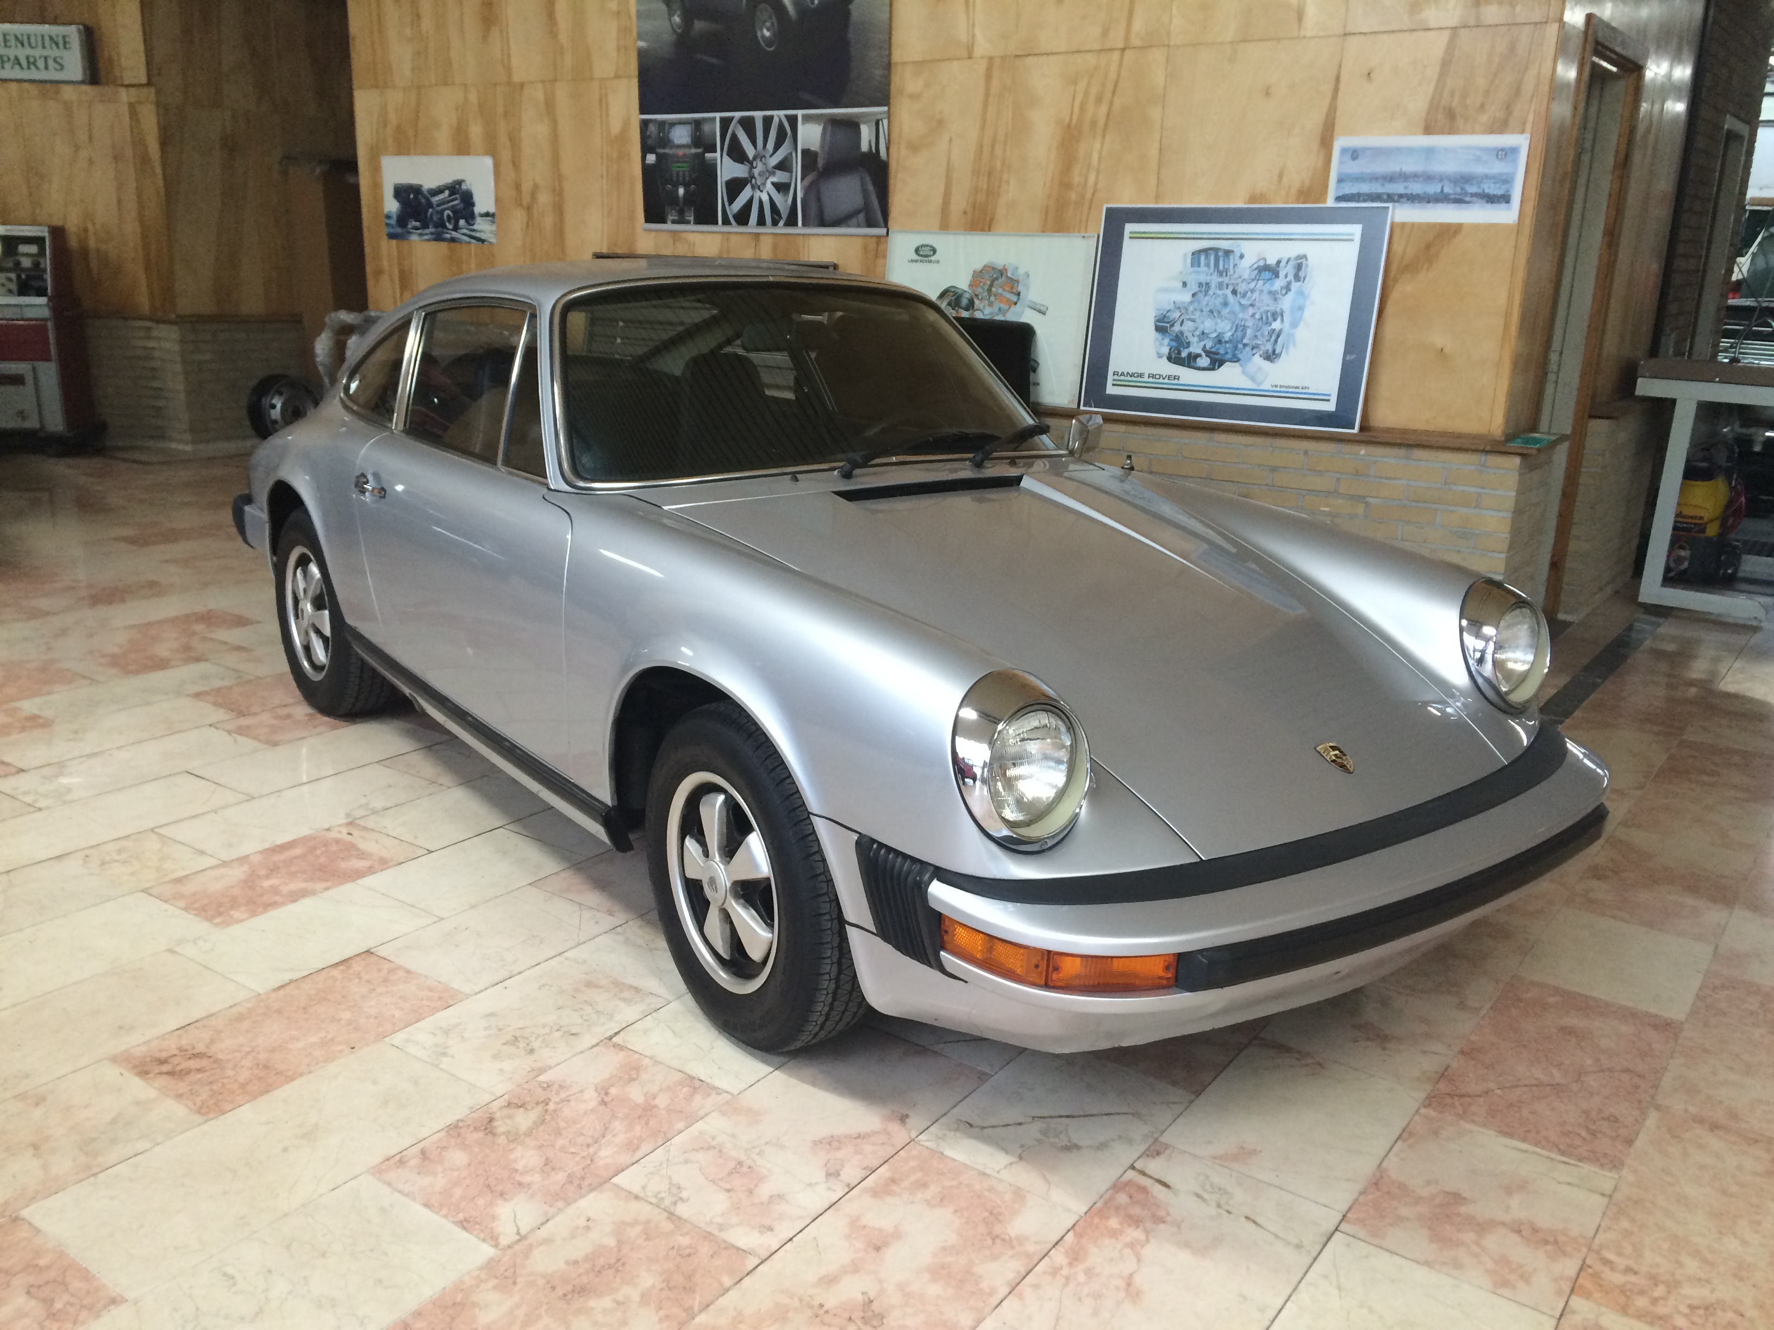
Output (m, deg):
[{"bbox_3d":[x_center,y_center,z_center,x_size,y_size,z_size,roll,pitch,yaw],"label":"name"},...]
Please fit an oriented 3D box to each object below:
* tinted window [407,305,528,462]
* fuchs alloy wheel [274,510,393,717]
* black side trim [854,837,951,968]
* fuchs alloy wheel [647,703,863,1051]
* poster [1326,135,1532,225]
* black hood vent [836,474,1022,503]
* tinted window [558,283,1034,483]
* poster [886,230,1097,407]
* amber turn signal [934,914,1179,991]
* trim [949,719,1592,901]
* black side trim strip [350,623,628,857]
[{"bbox_3d":[-1.024,-0.693,3.550,0.050,0.345,0.740,17,3,-40],"label":"tinted window"},{"bbox_3d":[-1.609,-0.162,4.373,0.190,0.630,0.630,-9,19,-36],"label":"fuchs alloy wheel"},{"bbox_3d":[0.027,0.338,2.189,0.195,0.160,0.060,15,20,40],"label":"black side trim"},{"bbox_3d":[-0.214,0.365,2.607,0.190,0.612,0.612,-9,19,-34],"label":"fuchs alloy wheel"},{"bbox_3d":[1.720,-1.555,4.761,0.611,0.264,0.005,12,19,33],"label":"poster"},{"bbox_3d":[0.104,-0.379,3.185,0.530,0.035,0.050,-9,19,-36],"label":"black hood vent"},{"bbox_3d":[-0.164,-0.643,3.446,1.360,0.136,0.619,-10,62,-36],"label":"tinted window"},{"bbox_3d":[0.362,-1.322,5.644,0.920,0.615,0.020,12,12,34],"label":"poster"},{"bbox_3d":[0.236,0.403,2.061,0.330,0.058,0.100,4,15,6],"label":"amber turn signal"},{"bbox_3d":[0.740,0.235,2.452,1.480,0.060,0.310,-10,19,-36],"label":"trim"},{"bbox_3d":[-0.960,0.121,3.463,0.055,0.090,1.540,-10,20,-36],"label":"black side trim strip"}]

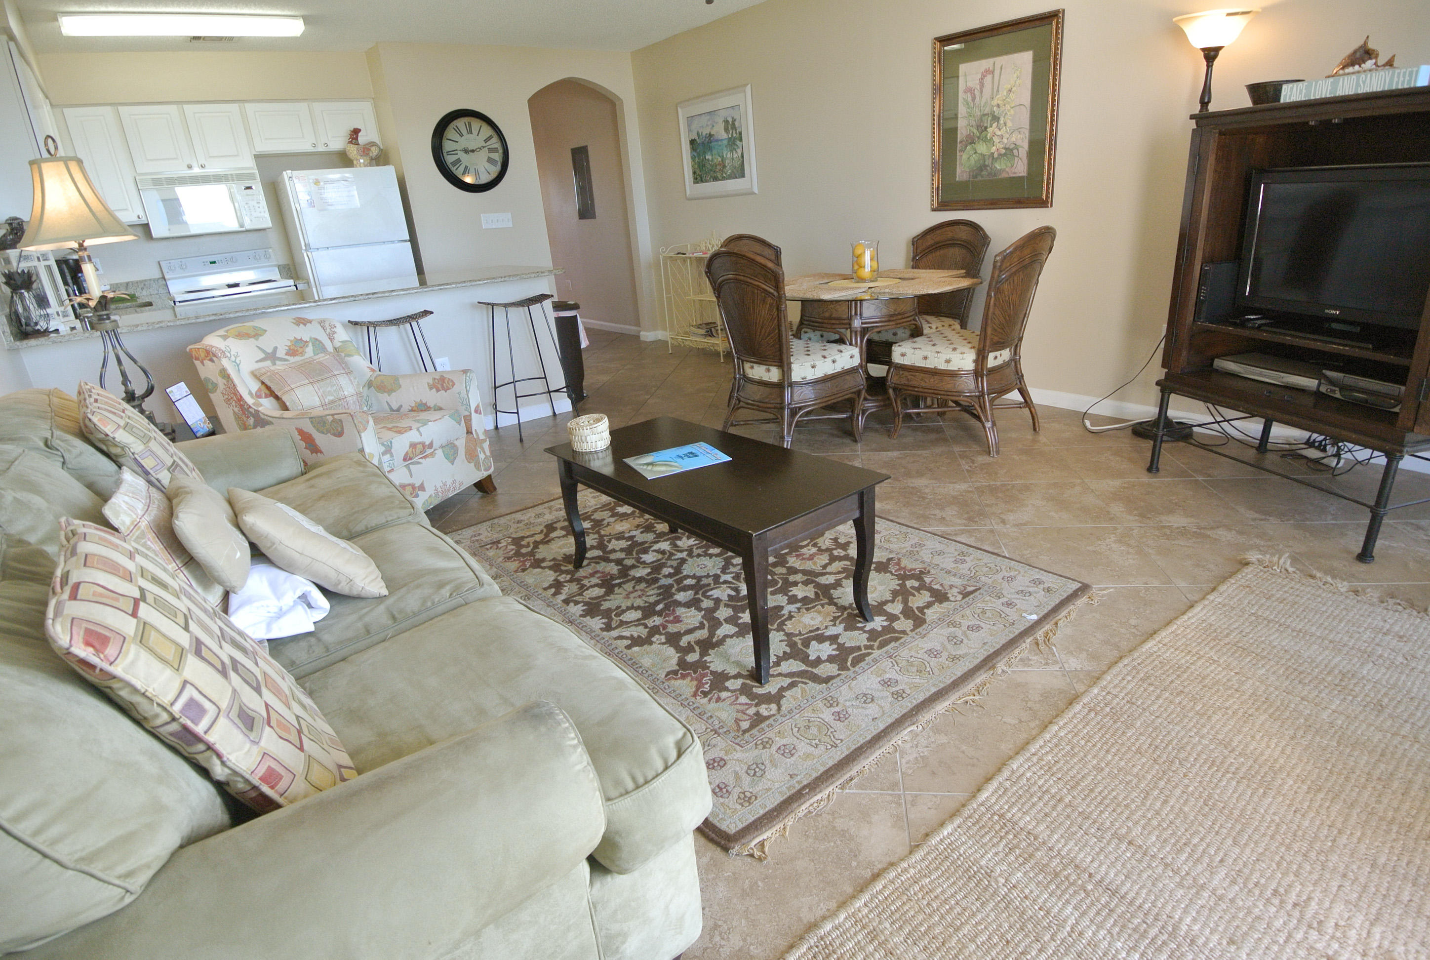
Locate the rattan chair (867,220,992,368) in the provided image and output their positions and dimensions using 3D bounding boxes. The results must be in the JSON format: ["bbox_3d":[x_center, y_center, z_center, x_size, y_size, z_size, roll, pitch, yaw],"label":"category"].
[{"bbox_3d":[1.200,-0.970,4.252,0.630,1.030,0.520,-20,27,-32],"label":"rattan chair"}]

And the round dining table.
[{"bbox_3d":[0.804,-0.680,3.832,1.180,0.745,1.180,-4,21,2],"label":"round dining table"}]

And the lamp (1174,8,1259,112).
[{"bbox_3d":[2.120,-1.067,3.241,0.360,1.820,0.360,-19,26,-31],"label":"lamp"}]

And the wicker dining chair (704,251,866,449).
[{"bbox_3d":[0.378,-0.675,3.707,0.630,1.030,0.510,-21,27,-34],"label":"wicker dining chair"}]

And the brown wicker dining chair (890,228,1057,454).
[{"bbox_3d":[1.236,-0.685,3.404,0.540,1.000,0.650,-22,27,-39],"label":"brown wicker dining chair"}]

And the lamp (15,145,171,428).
[{"bbox_3d":[-1.972,-0.583,2.309,0.325,0.970,0.325,-20,26,-35],"label":"lamp"}]

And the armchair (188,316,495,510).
[{"bbox_3d":[-1.634,-0.258,3.268,0.840,0.920,0.760,5,24,23],"label":"armchair"}]

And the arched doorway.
[{"bbox_3d":[-1.138,-2.345,6.493,0.890,2.260,0.150,-19,26,-31],"label":"arched doorway"}]

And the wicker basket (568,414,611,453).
[{"bbox_3d":[-0.421,-0.154,2.389,0.135,0.080,0.135,-4,21,2],"label":"wicker basket"}]

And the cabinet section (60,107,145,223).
[{"bbox_3d":[-4.189,-2.157,4.978,0.300,0.760,0.320,-17,24,-29],"label":"cabinet section"}]

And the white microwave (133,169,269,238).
[{"bbox_3d":[-3.842,-2.075,5.407,0.750,0.413,0.390,-19,26,-31],"label":"white microwave"}]

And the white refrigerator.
[{"bbox_3d":[-2.897,-1.609,5.861,0.750,1.665,0.720,-19,26,-31],"label":"white refrigerator"}]

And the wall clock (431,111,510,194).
[{"bbox_3d":[-1.887,-2.556,5.567,0.620,0.620,0.060,-20,26,-35],"label":"wall clock"}]

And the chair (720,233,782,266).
[{"bbox_3d":[0.428,-0.937,4.226,0.540,1.000,0.650,-20,26,-35],"label":"chair"}]

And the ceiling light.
[{"bbox_3d":[-3.077,-2.643,4.192,1.250,0.085,0.240,-16,24,-28],"label":"ceiling light"}]

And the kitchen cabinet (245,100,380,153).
[{"bbox_3d":[-3.163,-2.773,5.659,0.892,0.348,0.330,-19,26,-31],"label":"kitchen cabinet"}]

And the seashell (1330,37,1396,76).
[{"bbox_3d":[1.865,-1.225,2.071,0.100,0.100,0.170,-9,21,-11],"label":"seashell"}]

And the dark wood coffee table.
[{"bbox_3d":[-0.029,0.152,2.231,0.490,0.440,1.010,-20,26,-35],"label":"dark wood coffee table"}]

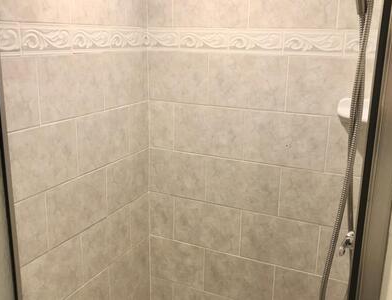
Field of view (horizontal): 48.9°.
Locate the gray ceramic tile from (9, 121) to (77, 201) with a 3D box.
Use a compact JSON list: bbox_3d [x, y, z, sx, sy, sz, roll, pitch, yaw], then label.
[{"bbox_3d":[-0.458,0.024,1.288,0.012,0.199,0.285,8,16,24],"label":"gray ceramic tile"}]

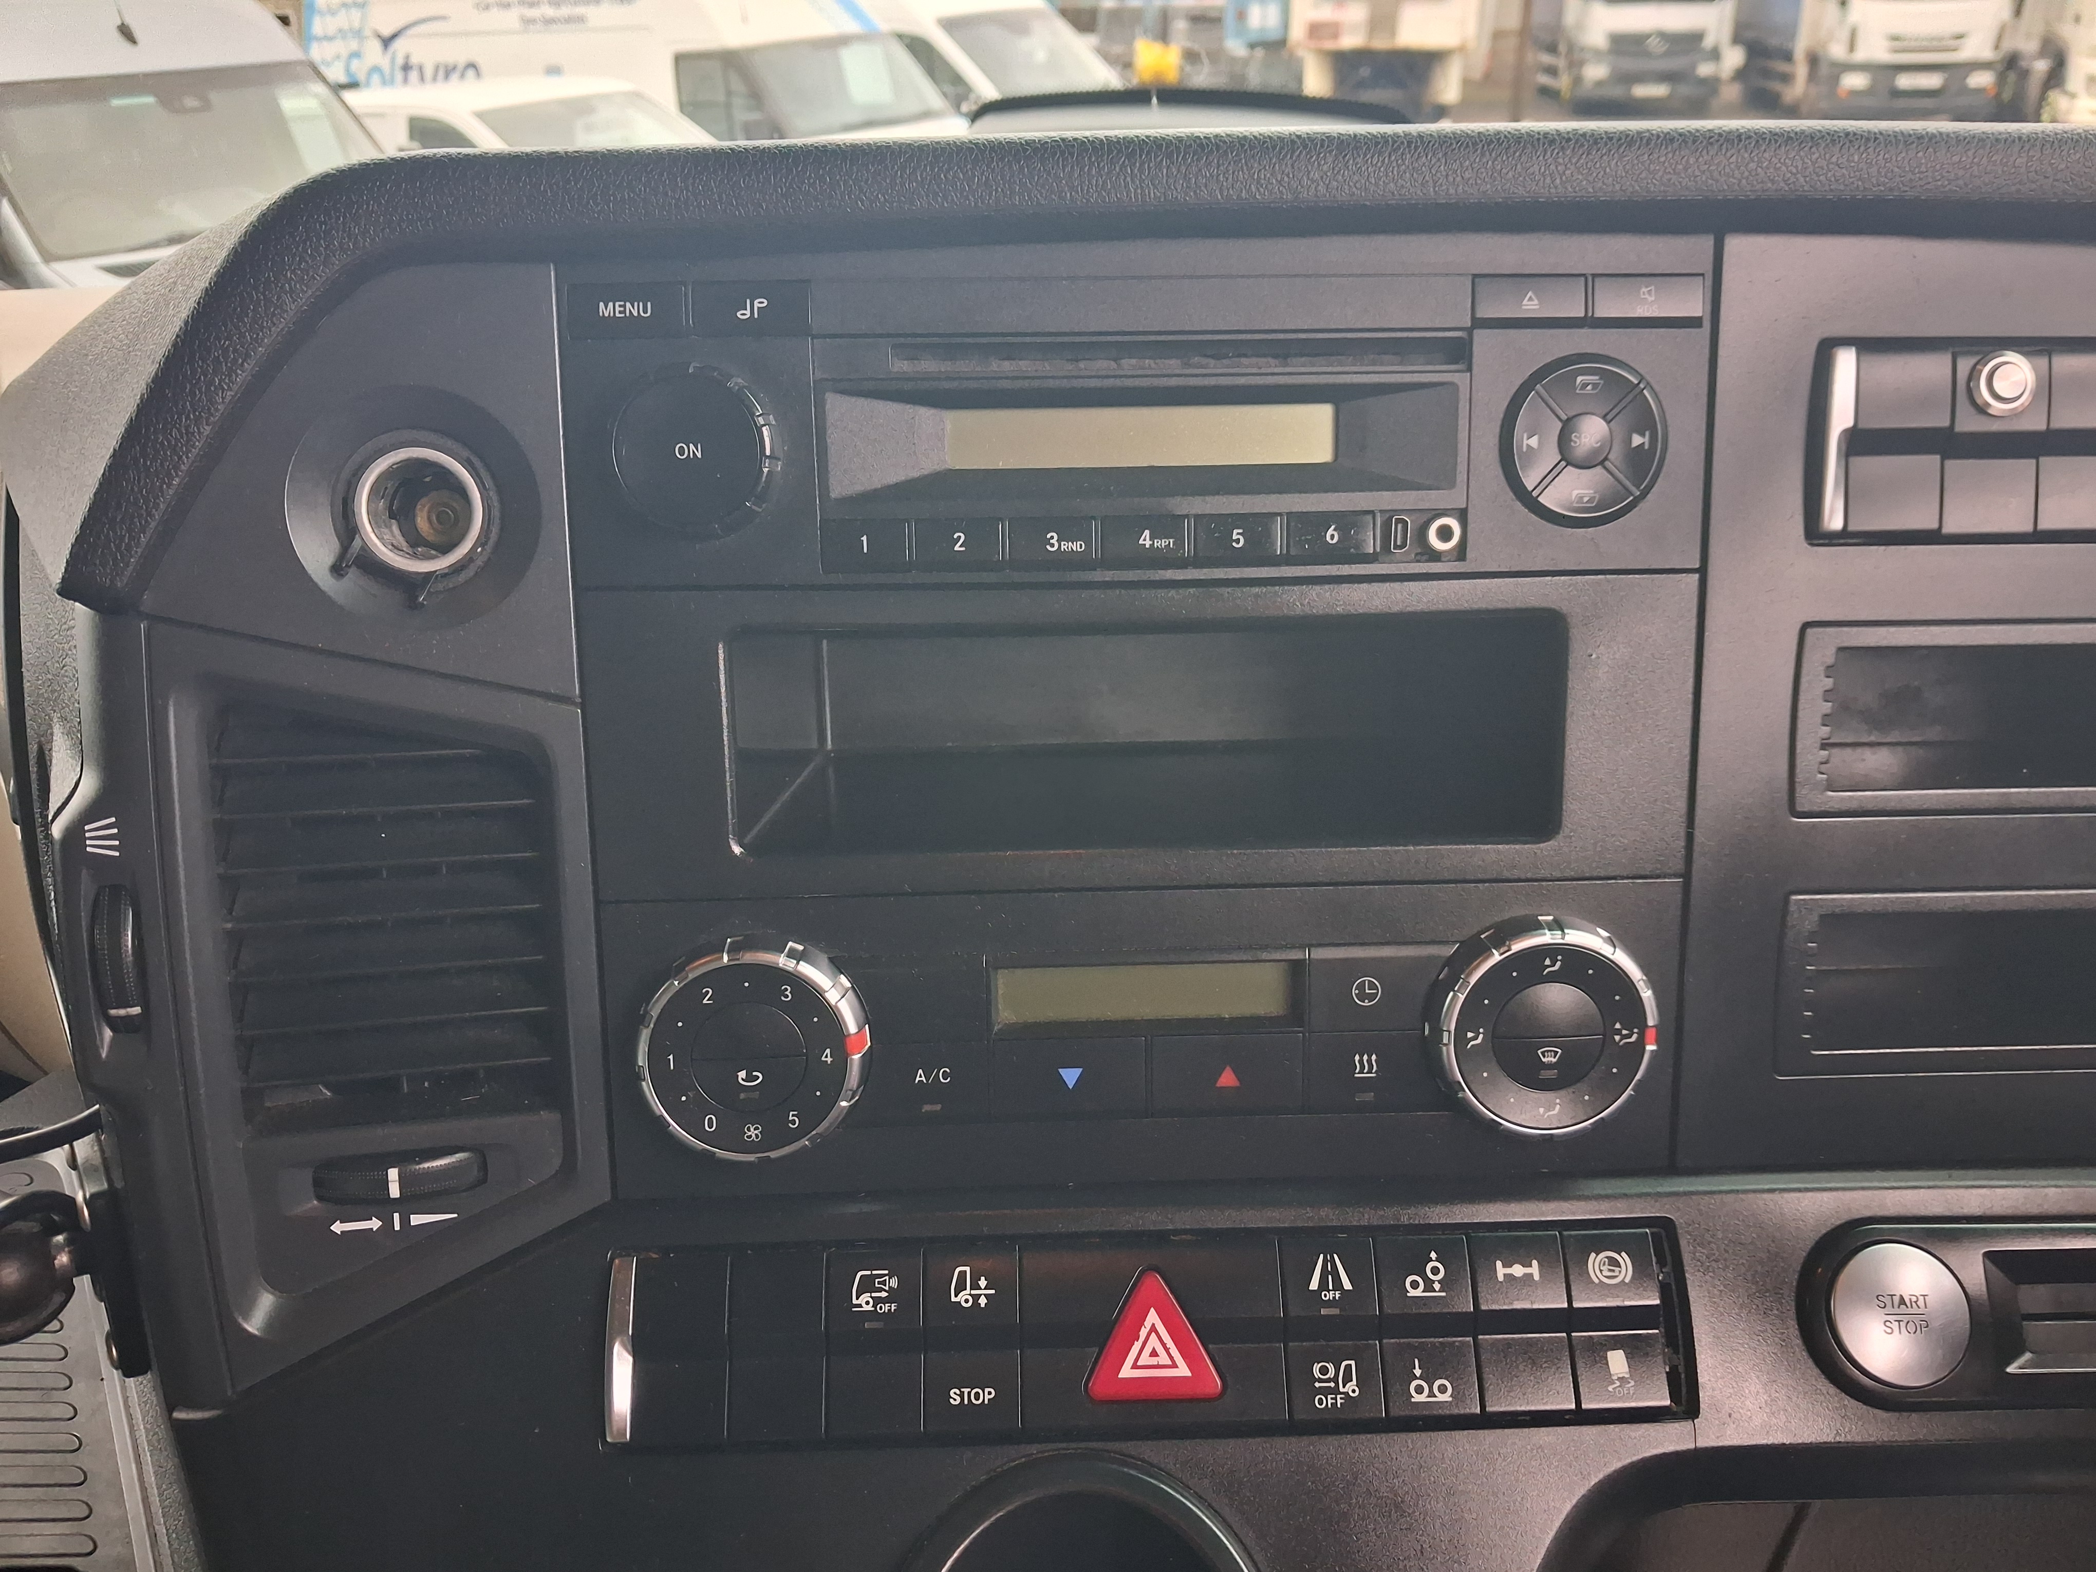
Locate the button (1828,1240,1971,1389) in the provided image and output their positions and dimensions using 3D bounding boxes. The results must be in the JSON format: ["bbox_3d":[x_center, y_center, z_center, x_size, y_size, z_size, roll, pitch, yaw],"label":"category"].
[{"bbox_3d":[0.194,0.122,0.378,0.033,0.033,0.010,-1,-16,-2],"label":"button"}]

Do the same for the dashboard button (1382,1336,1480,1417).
[{"bbox_3d":[0.084,0.130,0.362,0.021,0.016,0.008,-1,-15,-1],"label":"dashboard button"}]

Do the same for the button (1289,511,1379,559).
[{"bbox_3d":[0.061,-0.054,0.354,0.019,0.010,0.007,-1,9,-2],"label":"button"}]

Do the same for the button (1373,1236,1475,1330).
[{"bbox_3d":[0.086,0.114,0.378,0.021,0.019,0.011,-1,-15,-3],"label":"button"}]

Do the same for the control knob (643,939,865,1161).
[{"bbox_3d":[-0.063,0.057,0.355,0.047,0.047,0.014,-1,8,-2],"label":"control knob"}]

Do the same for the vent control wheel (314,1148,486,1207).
[{"bbox_3d":[-0.146,0.088,0.371,0.037,0.009,0.014,0,8,-9],"label":"vent control wheel"}]

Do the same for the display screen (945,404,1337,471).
[{"bbox_3d":[0.020,-0.076,0.356,0.085,0.013,0.005,-1,8,-2],"label":"display screen"}]

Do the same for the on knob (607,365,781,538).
[{"bbox_3d":[-0.073,-0.069,0.336,0.033,0.033,0.013,-1,8,-2],"label":"on knob"}]

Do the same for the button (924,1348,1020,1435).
[{"bbox_3d":[-0.017,0.136,0.367,0.021,0.017,0.011,-1,-15,-3],"label":"button"}]

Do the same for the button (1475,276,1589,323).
[{"bbox_3d":[0.102,-0.103,0.350,0.024,0.010,0.008,-1,8,-2],"label":"button"}]

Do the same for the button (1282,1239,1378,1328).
[{"bbox_3d":[0.064,0.114,0.377,0.021,0.019,0.011,-1,-15,-3],"label":"button"}]

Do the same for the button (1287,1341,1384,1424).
[{"bbox_3d":[0.063,0.132,0.365,0.021,0.017,0.010,-1,-14,-3],"label":"button"}]

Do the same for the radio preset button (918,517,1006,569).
[{"bbox_3d":[-0.018,-0.053,0.353,0.019,0.010,0.008,-1,8,-2],"label":"radio preset button"}]

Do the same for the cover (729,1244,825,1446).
[{"bbox_3d":[-0.060,0.125,0.368,0.021,0.040,0.012,-1,-15,-3],"label":"cover"}]

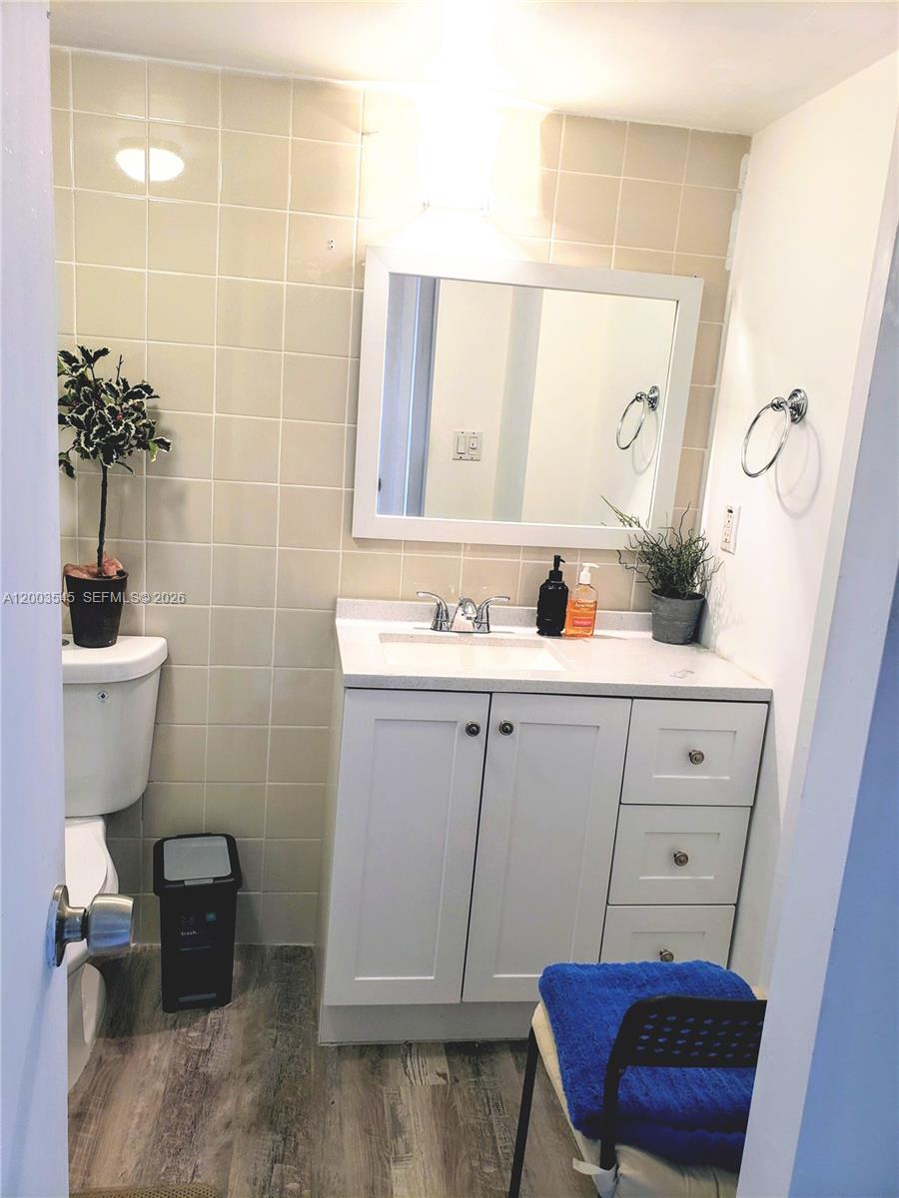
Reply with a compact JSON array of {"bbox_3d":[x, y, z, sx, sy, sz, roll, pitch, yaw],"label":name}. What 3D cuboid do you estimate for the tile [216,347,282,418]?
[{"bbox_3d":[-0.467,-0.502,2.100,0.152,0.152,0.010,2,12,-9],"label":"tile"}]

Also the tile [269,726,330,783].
[{"bbox_3d":[-0.386,0.404,2.323,0.148,0.148,0.010,2,12,-9],"label":"tile"}]

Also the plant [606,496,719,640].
[{"bbox_3d":[0.526,-0.066,2.234,0.273,0.345,0.201,2,12,-9],"label":"plant"}]

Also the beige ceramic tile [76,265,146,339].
[{"bbox_3d":[-0.761,-0.667,2.027,0.152,0.152,0.010,3,12,-9],"label":"beige ceramic tile"}]

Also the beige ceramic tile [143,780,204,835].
[{"bbox_3d":[-0.701,0.541,2.307,0.148,0.148,0.010,2,12,-9],"label":"beige ceramic tile"}]

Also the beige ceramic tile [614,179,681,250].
[{"bbox_3d":[0.478,-0.915,2.157,0.148,0.148,0.010,2,12,-9],"label":"beige ceramic tile"}]

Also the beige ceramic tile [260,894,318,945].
[{"bbox_3d":[-0.422,0.855,2.421,0.152,0.152,0.010,3,12,-9],"label":"beige ceramic tile"}]

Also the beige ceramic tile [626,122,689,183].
[{"bbox_3d":[0.488,-1.051,2.129,0.151,0.121,0.010,2,12,-9],"label":"beige ceramic tile"}]

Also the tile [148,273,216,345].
[{"bbox_3d":[-0.607,-0.658,2.045,0.152,0.152,0.010,2,12,-9],"label":"tile"}]

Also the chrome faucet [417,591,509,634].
[{"bbox_3d":[0.038,0.043,2.180,0.231,0.085,0.149,2,12,-9],"label":"chrome faucet"}]

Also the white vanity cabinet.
[{"bbox_3d":[0.172,0.575,2.199,0.921,0.898,0.477,2,12,-9],"label":"white vanity cabinet"}]

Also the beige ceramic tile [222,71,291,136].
[{"bbox_3d":[-0.424,-1.091,1.984,0.148,0.120,0.010,2,12,-9],"label":"beige ceramic tile"}]

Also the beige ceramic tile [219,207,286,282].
[{"bbox_3d":[-0.444,-0.801,2.036,0.151,0.151,0.010,3,12,-9],"label":"beige ceramic tile"}]

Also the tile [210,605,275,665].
[{"bbox_3d":[-0.513,0.097,2.227,0.152,0.152,0.010,2,12,-9],"label":"tile"}]

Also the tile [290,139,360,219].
[{"bbox_3d":[-0.282,-0.948,2.037,0.148,0.148,0.010,2,12,-9],"label":"tile"}]

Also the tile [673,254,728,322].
[{"bbox_3d":[0.606,-0.753,2.197,0.135,0.151,0.010,3,12,-9],"label":"tile"}]

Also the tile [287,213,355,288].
[{"bbox_3d":[-0.294,-0.798,2.069,0.148,0.148,0.010,2,12,-9],"label":"tile"}]

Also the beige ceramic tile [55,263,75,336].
[{"bbox_3d":[-0.913,-0.674,2.006,0.151,0.152,0.010,2,12,-9],"label":"beige ceramic tile"}]

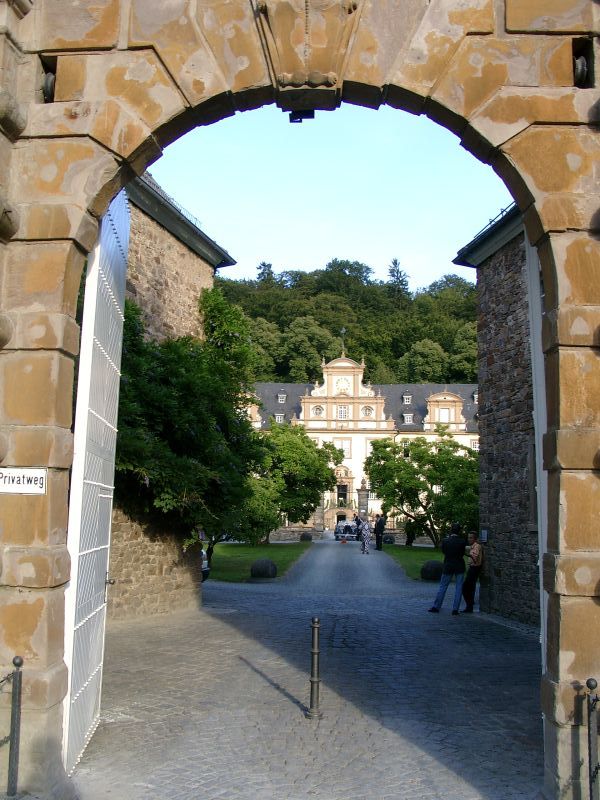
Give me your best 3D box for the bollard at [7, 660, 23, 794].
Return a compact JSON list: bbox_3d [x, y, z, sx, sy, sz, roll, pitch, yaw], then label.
[{"bbox_3d":[-1.868,2.143,5.150,0.075,0.865,0.075,1,-9,0],"label":"bollard"}]

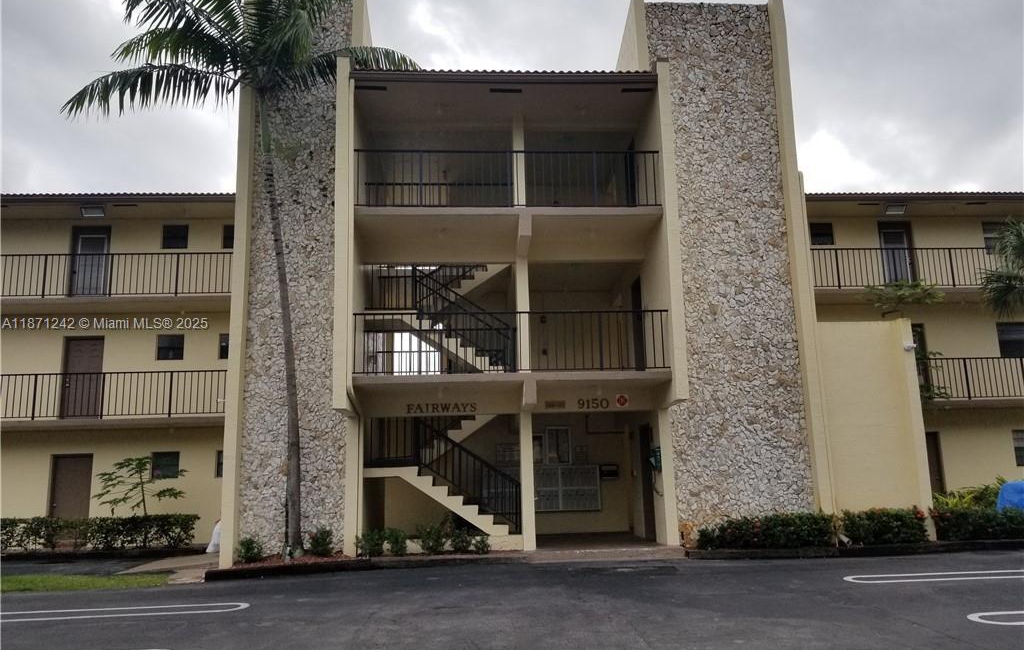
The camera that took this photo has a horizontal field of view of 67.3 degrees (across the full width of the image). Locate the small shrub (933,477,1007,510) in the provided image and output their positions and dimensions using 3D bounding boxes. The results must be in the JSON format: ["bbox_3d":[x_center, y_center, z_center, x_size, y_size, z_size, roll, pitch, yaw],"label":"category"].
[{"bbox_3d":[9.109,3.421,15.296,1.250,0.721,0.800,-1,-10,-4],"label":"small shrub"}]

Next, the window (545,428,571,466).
[{"bbox_3d":[0.998,2.600,16.505,0.583,0.816,0.080,-1,-10,-4],"label":"window"}]

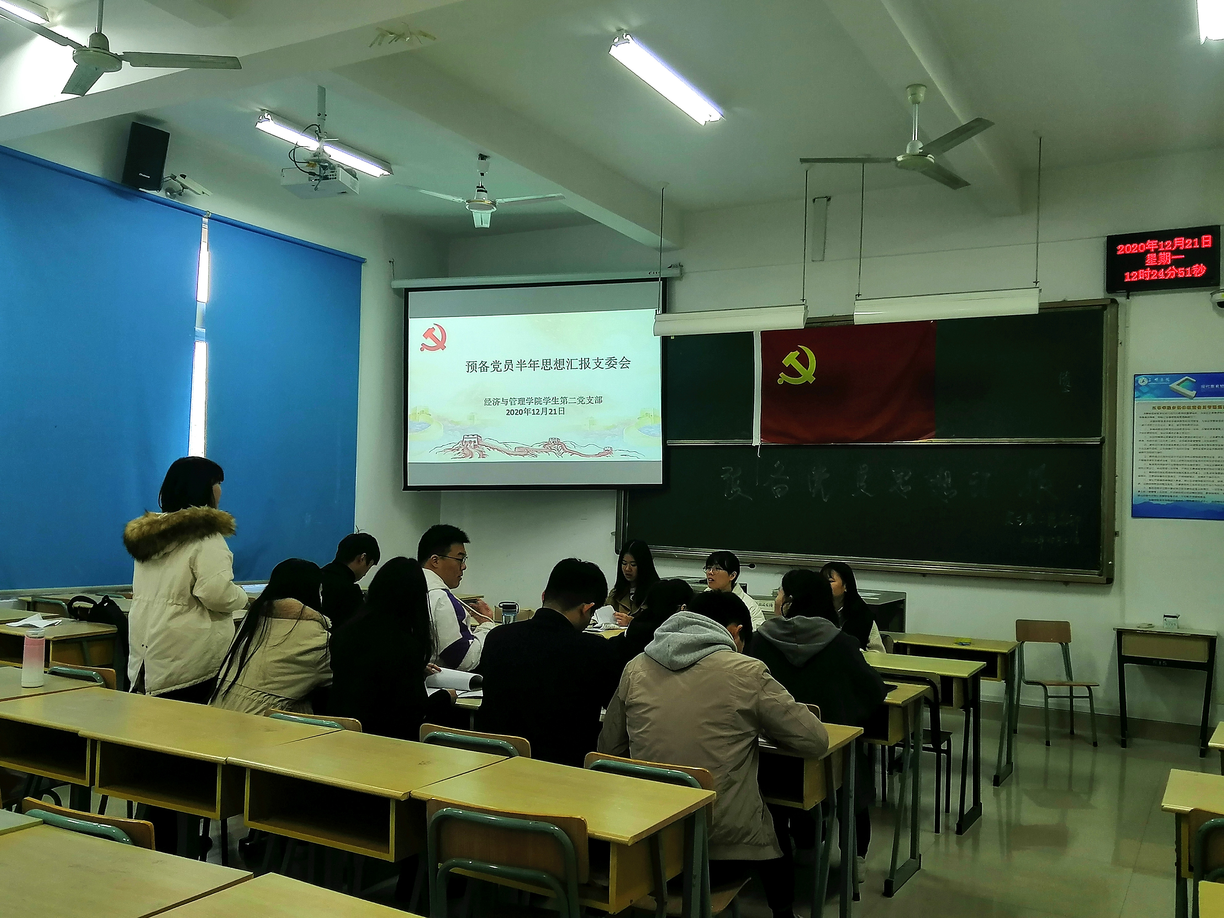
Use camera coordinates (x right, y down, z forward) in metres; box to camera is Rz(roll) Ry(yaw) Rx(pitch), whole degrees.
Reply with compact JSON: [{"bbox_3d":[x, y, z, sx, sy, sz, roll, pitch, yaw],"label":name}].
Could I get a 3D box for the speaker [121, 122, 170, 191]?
[{"bbox_3d":[-3.307,-2.118,6.945,0.260,0.420,0.240,4,12,-46],"label":"speaker"}]

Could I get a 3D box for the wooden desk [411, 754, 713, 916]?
[{"bbox_3d":[-0.133,1.257,2.590,0.649,0.761,0.470,0,-3,30],"label":"wooden desk"}]

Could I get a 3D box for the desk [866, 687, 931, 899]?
[{"bbox_3d":[0.979,1.364,4.264,0.649,0.761,0.470,0,-3,31],"label":"desk"}]

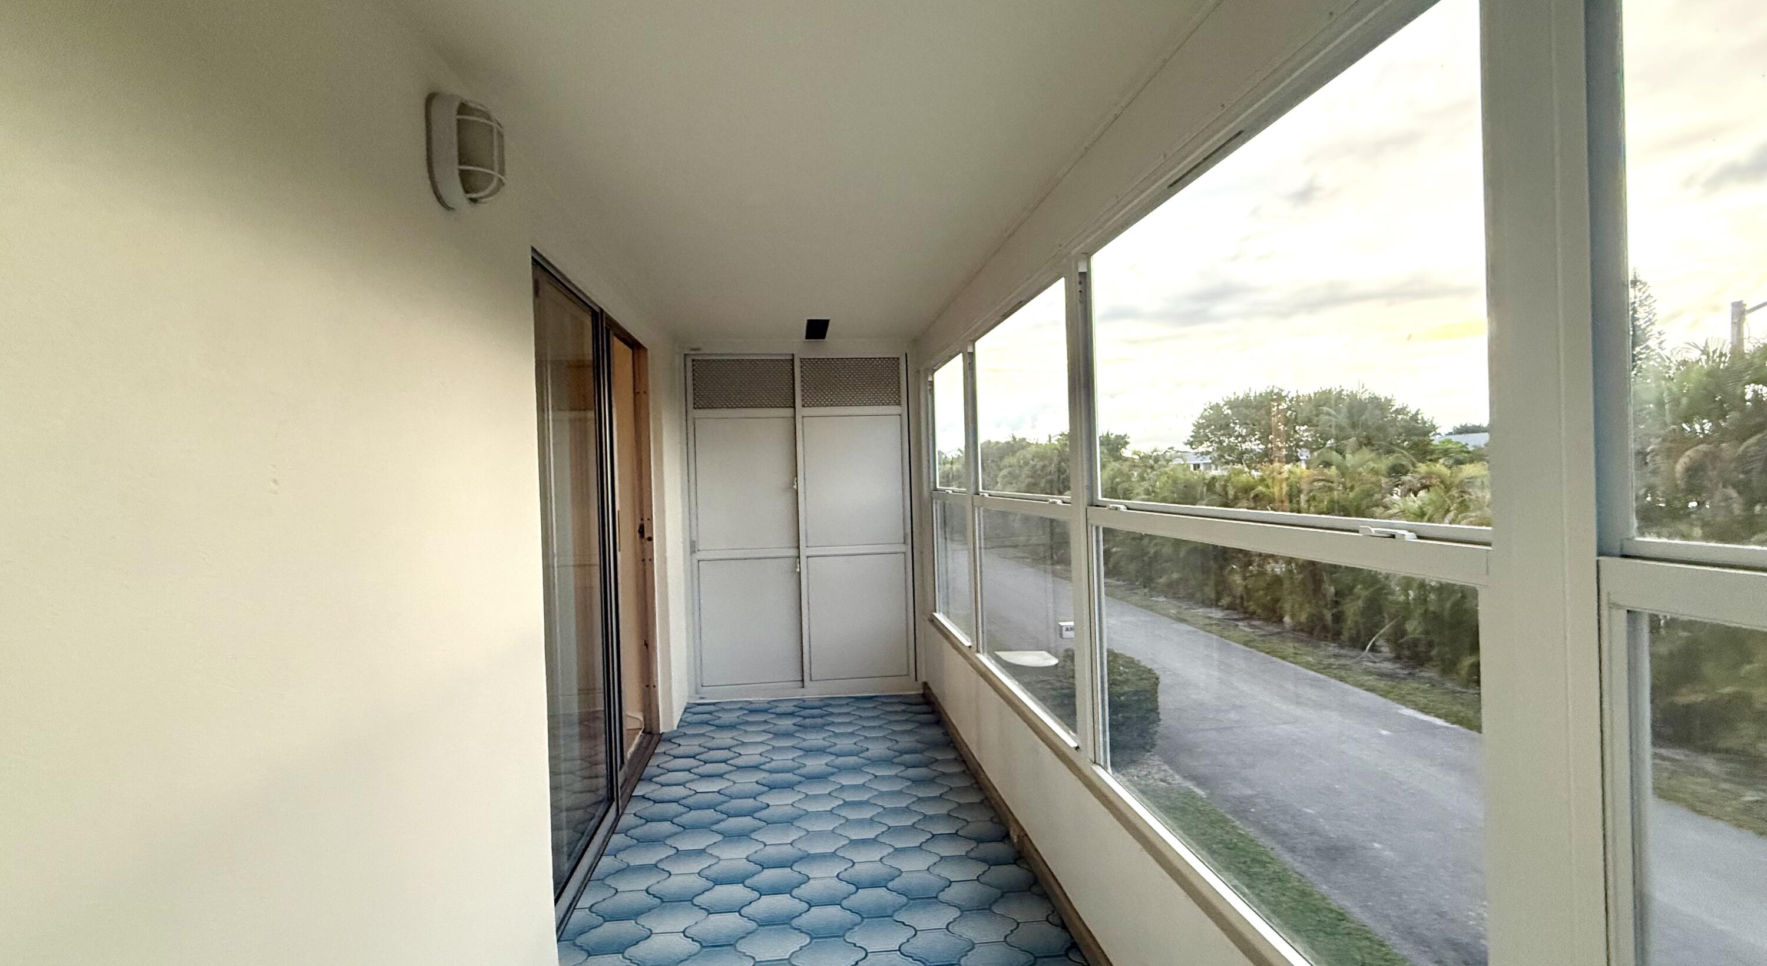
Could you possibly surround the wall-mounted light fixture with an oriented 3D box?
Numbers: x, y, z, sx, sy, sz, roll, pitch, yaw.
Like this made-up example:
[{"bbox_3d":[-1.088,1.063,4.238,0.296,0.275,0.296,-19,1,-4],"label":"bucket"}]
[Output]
[{"bbox_3d":[-0.885,-0.709,1.536,0.110,0.240,0.155,-2,1,-7],"label":"wall-mounted light fixture"}]

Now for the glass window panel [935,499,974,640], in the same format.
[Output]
[{"bbox_3d":[0.386,0.452,4.055,0.030,0.760,0.930,-2,1,-7],"label":"glass window panel"}]

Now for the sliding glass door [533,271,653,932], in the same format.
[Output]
[{"bbox_3d":[-1.187,0.340,3.045,0.100,2.100,1.830,-2,1,-7],"label":"sliding glass door"}]

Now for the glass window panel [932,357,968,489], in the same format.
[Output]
[{"bbox_3d":[0.378,-0.319,4.080,0.030,0.730,0.860,-2,1,-7],"label":"glass window panel"}]

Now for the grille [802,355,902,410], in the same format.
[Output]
[{"bbox_3d":[-0.204,-0.656,4.639,0.630,0.325,0.030,-2,1,-7],"label":"grille"}]

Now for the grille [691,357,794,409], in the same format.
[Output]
[{"bbox_3d":[-0.896,-0.634,4.580,0.630,0.325,0.030,-2,1,-7],"label":"grille"}]

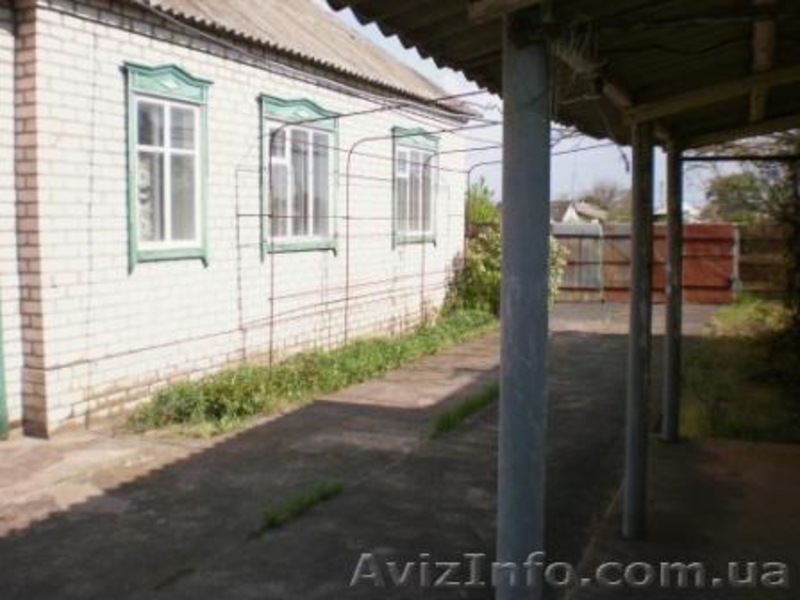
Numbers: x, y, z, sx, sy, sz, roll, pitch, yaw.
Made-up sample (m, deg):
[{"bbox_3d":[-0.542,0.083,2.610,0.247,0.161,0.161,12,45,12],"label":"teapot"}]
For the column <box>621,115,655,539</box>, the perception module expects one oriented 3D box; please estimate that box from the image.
[{"bbox_3d":[1.186,0.170,4.106,0.109,2.060,0.109,3,6,23],"label":"column"}]

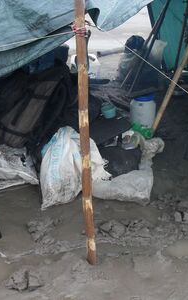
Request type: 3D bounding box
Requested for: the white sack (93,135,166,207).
[{"bbox_3d":[0.255,0.150,3.589,0.520,0.320,0.600,0,23,0],"label":"white sack"}]

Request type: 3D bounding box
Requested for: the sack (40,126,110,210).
[{"bbox_3d":[-0.140,0.113,3.368,0.490,0.550,0.380,0,23,0],"label":"sack"}]

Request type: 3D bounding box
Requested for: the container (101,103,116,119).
[{"bbox_3d":[0.168,-0.465,5.064,0.165,0.155,0.165,0,23,0],"label":"container"}]

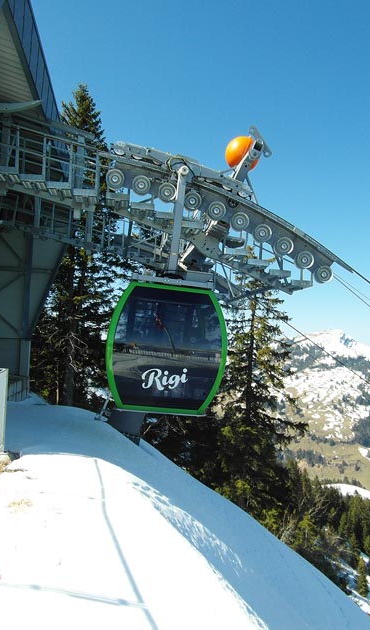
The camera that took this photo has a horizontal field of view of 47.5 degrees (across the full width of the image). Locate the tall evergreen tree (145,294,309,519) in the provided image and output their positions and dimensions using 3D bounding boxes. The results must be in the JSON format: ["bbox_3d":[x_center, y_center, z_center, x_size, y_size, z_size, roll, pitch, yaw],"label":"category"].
[{"bbox_3d":[2.252,3.505,19.500,6.200,12.400,6.000,3,0,0],"label":"tall evergreen tree"}]

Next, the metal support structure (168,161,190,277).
[{"bbox_3d":[-0.135,-1.978,8.700,0.270,2.250,0.300,6,0,-6],"label":"metal support structure"}]

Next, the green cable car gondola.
[{"bbox_3d":[-0.436,0.631,8.846,2.300,2.440,1.800,5,0,-6],"label":"green cable car gondola"}]

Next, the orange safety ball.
[{"bbox_3d":[1.301,-3.653,9.500,0.770,0.770,0.770,3,0,0],"label":"orange safety ball"}]

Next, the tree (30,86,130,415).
[{"bbox_3d":[-5.071,-3.262,20.000,5.000,15.300,5.000,3,0,0],"label":"tree"}]

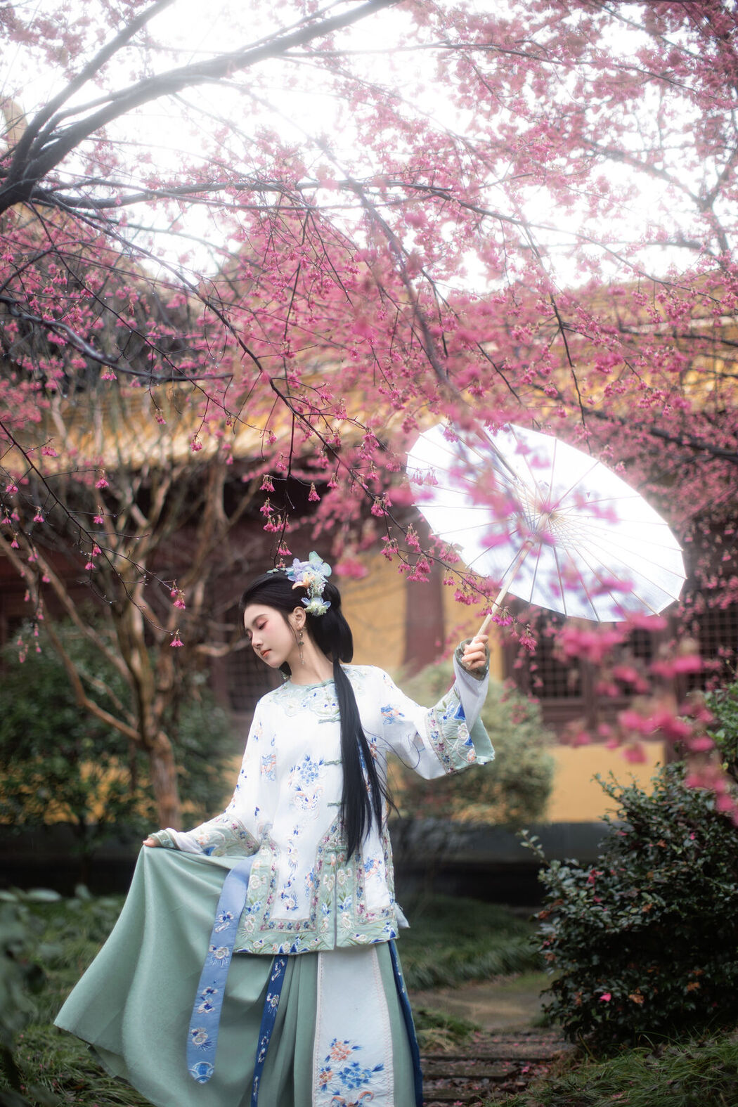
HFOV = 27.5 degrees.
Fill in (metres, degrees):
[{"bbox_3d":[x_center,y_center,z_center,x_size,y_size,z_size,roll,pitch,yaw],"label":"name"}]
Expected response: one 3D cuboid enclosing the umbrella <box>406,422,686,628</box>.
[{"bbox_3d":[0.364,0.072,3.852,0.805,0.540,0.805,31,-27,0],"label":"umbrella"}]

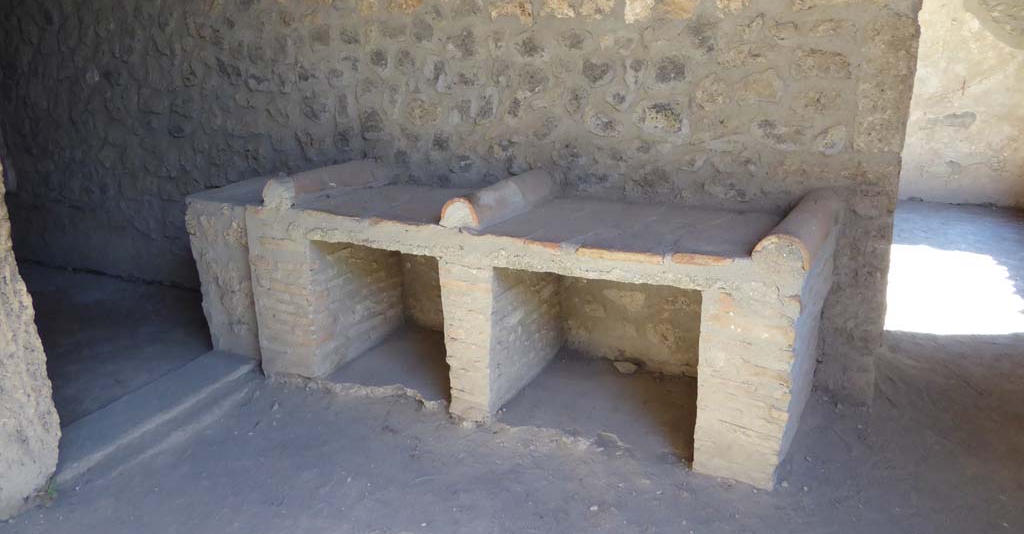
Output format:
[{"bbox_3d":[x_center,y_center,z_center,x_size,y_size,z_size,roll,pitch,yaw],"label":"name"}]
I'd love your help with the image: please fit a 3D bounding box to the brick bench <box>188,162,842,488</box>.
[{"bbox_3d":[-0.116,0.090,3.268,2.789,0.921,0.780,7,19,24],"label":"brick bench"}]

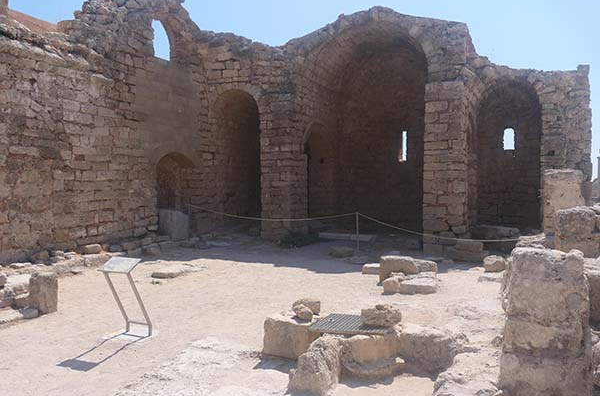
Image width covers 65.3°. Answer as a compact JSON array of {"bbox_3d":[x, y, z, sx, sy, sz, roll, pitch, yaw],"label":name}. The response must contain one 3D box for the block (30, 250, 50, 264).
[{"bbox_3d":[-5.603,1.270,10.105,0.367,0.249,0.293,-2,3,-30],"label":"block"}]

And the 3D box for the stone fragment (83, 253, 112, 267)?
[{"bbox_3d":[-4.261,1.323,9.857,0.315,0.169,0.485,2,3,29],"label":"stone fragment"}]

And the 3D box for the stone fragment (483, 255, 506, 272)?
[{"bbox_3d":[3.744,1.257,9.036,0.420,0.250,0.330,1,2,18],"label":"stone fragment"}]

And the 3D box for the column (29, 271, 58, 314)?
[{"bbox_3d":[-3.403,1.236,6.245,0.310,0.510,0.260,-1,2,-19],"label":"column"}]

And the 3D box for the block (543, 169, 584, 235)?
[{"bbox_3d":[4.923,0.206,8.756,0.670,1.425,0.500,1,2,18],"label":"block"}]

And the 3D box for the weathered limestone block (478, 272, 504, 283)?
[{"bbox_3d":[2.927,1.194,7.110,0.430,0.110,0.360,0,3,23],"label":"weathered limestone block"}]

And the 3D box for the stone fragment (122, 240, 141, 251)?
[{"bbox_3d":[-3.562,1.013,9.903,0.360,0.200,0.280,0,3,23],"label":"stone fragment"}]

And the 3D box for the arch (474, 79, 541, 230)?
[{"bbox_3d":[4.155,-0.795,9.479,1.270,2.995,1.000,0,3,23],"label":"arch"}]

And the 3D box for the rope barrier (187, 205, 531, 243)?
[{"bbox_3d":[0.950,0.816,11.656,8.969,1.000,0.250,1,3,22],"label":"rope barrier"}]

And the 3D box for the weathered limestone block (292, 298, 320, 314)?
[{"bbox_3d":[0.075,1.214,5.248,0.272,0.128,0.204,1,3,15],"label":"weathered limestone block"}]

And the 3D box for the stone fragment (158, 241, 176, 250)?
[{"bbox_3d":[-3.355,1.206,11.901,0.400,0.150,0.300,1,2,18],"label":"stone fragment"}]

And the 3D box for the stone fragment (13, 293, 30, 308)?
[{"bbox_3d":[-3.912,1.457,6.616,0.234,0.146,0.199,-1,3,-25],"label":"stone fragment"}]

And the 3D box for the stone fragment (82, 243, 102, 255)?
[{"bbox_3d":[-4.566,1.141,10.344,0.360,0.190,0.280,1,2,18],"label":"stone fragment"}]

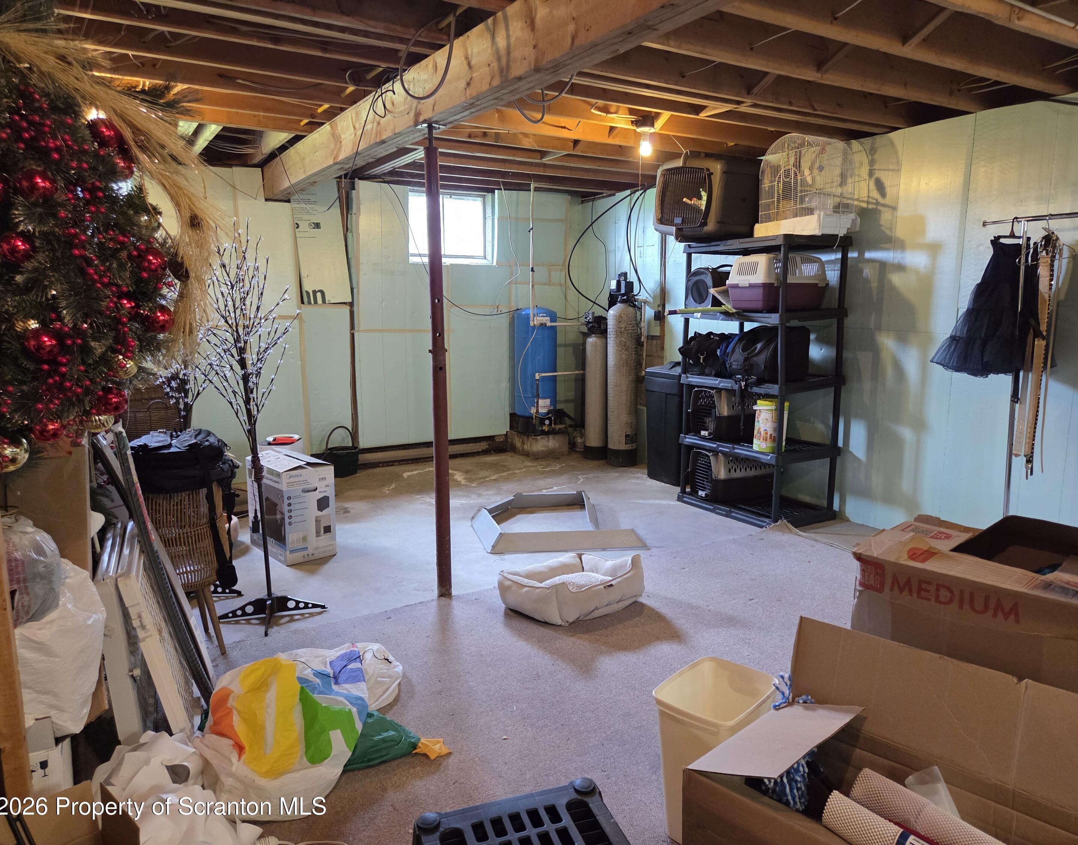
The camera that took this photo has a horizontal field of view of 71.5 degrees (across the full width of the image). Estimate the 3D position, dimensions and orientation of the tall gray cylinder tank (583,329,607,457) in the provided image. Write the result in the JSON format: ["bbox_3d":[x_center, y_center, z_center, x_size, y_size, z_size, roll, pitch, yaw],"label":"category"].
[{"bbox_3d":[0.523,-0.263,6.832,0.200,1.200,0.200,0,9,0],"label":"tall gray cylinder tank"}]

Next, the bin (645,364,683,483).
[{"bbox_3d":[1.152,0.006,6.041,0.370,0.930,0.375,-7,11,-32],"label":"bin"}]

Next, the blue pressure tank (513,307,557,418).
[{"bbox_3d":[-0.026,-0.559,7.179,0.410,1.048,0.410,0,9,0],"label":"blue pressure tank"}]

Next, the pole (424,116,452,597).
[{"bbox_3d":[-0.473,-0.242,3.530,0.085,2.220,0.085,0,9,0],"label":"pole"}]

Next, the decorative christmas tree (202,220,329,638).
[{"bbox_3d":[-1.287,0.028,3.432,0.500,1.800,0.490,-2,10,-11],"label":"decorative christmas tree"}]

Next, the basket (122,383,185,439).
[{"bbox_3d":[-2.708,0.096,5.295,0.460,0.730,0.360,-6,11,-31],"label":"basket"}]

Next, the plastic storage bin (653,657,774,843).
[{"bbox_3d":[0.477,0.906,2.015,0.225,0.416,0.292,7,12,40],"label":"plastic storage bin"}]

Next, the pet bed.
[{"bbox_3d":[0.174,0.782,3.678,0.570,0.205,0.390,-9,12,-40],"label":"pet bed"}]

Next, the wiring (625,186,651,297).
[{"bbox_3d":[0.848,-1.536,6.403,0.140,0.940,0.320,-7,11,-32],"label":"wiring"}]

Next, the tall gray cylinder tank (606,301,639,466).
[{"bbox_3d":[0.737,-0.342,6.581,0.262,1.435,0.262,0,9,0],"label":"tall gray cylinder tank"}]

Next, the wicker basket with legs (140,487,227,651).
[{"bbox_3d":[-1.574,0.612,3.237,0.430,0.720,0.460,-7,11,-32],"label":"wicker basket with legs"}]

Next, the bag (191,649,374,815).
[{"bbox_3d":[-0.807,0.937,2.316,0.520,0.280,0.550,-4,10,-20],"label":"bag"}]

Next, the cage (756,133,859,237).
[{"bbox_3d":[1.755,-1.515,4.854,0.310,0.650,0.640,-4,10,-20],"label":"cage"}]

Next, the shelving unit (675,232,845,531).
[{"bbox_3d":[1.500,-0.296,5.098,0.595,1.830,0.915,-6,11,-29],"label":"shelving unit"}]

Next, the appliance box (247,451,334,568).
[{"bbox_3d":[-1.445,0.482,4.370,0.302,0.540,0.490,-9,12,-42],"label":"appliance box"}]

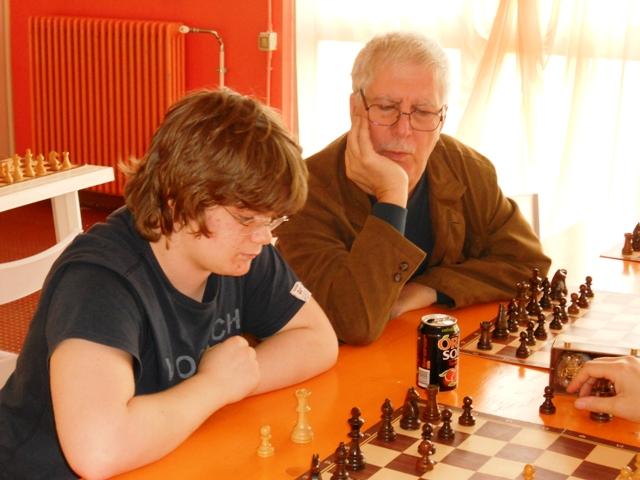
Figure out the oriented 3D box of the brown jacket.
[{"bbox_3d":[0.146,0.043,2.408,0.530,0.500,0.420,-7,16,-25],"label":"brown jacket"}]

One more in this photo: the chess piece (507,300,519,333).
[{"bbox_3d":[0.345,0.134,2.144,0.024,0.058,0.024,0,14,0],"label":"chess piece"}]

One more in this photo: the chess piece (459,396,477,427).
[{"bbox_3d":[0.214,0.247,1.741,0.024,0.040,0.024,0,14,0],"label":"chess piece"}]

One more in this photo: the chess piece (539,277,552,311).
[{"bbox_3d":[0.426,0.102,2.260,0.025,0.064,0.025,9,16,29],"label":"chess piece"}]

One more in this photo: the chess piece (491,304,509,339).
[{"bbox_3d":[0.319,0.142,2.116,0.028,0.058,0.028,3,15,11],"label":"chess piece"}]

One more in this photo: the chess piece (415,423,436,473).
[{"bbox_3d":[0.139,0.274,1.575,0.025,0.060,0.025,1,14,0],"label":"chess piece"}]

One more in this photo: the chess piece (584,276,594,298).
[{"bbox_3d":[0.525,0.092,2.346,0.025,0.044,0.025,9,16,29],"label":"chess piece"}]

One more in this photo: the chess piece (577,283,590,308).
[{"bbox_3d":[0.509,0.107,2.320,0.024,0.044,0.024,9,17,29],"label":"chess piece"}]

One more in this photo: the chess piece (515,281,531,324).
[{"bbox_3d":[0.367,0.118,2.164,0.027,0.080,0.027,9,16,29],"label":"chess piece"}]

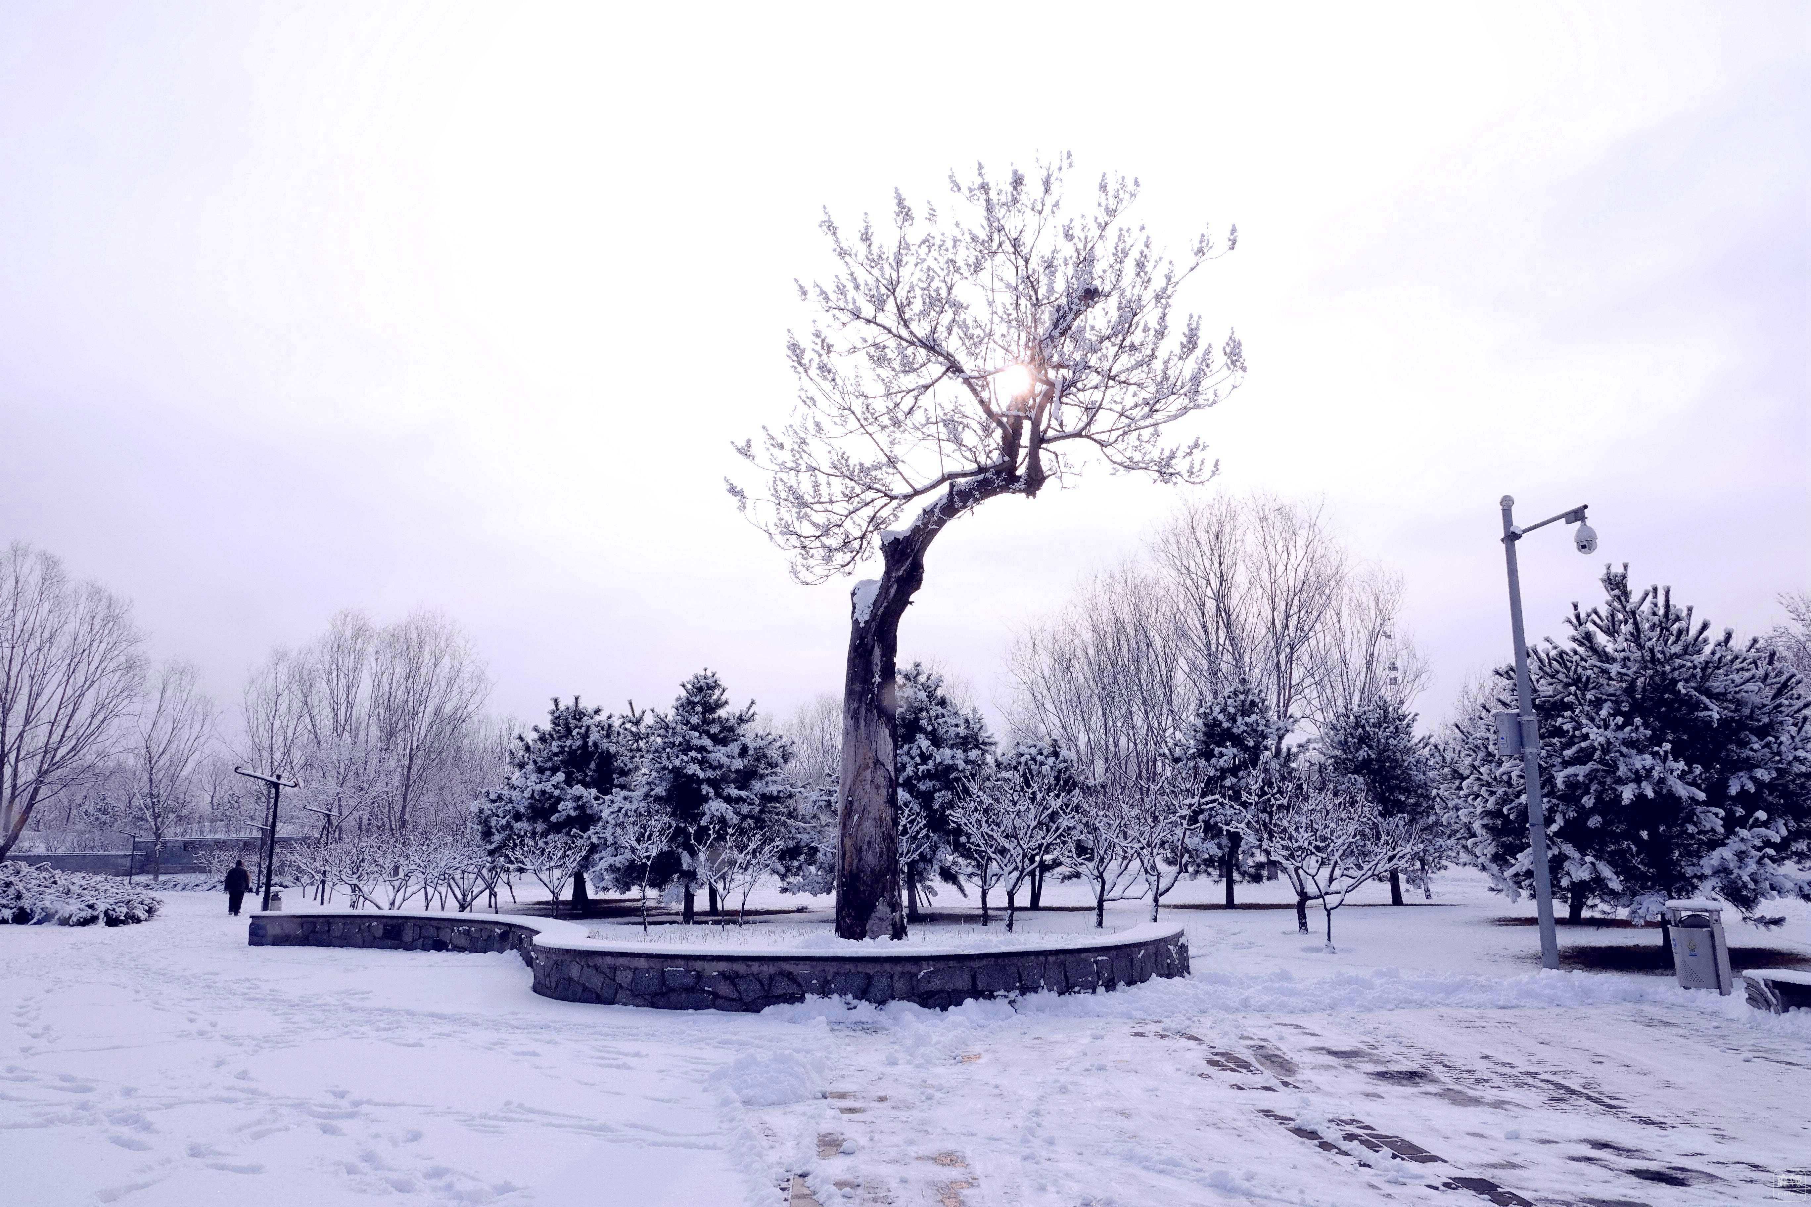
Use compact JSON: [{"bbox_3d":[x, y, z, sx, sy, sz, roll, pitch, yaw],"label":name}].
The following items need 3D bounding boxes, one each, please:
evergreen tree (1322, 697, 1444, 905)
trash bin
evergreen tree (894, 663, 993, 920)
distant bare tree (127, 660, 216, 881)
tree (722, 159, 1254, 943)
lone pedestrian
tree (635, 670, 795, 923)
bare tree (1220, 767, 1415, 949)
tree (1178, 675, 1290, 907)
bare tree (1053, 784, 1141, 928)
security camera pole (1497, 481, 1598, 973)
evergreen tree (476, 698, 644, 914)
[{"bbox_3d":[12.479,5.111,31.551,3.180,5.372,3.180,0,-12,0],"label":"evergreen tree"},{"bbox_3d":[8.475,3.680,12.903,0.360,0.978,0.500,8,-13,-34],"label":"trash bin"},{"bbox_3d":[0.260,4.004,26.064,3.177,5.503,3.177,0,-12,0],"label":"evergreen tree"},{"bbox_3d":[-48.195,10.821,79.468,5.960,14.342,5.960,0,-12,0],"label":"distant bare tree"},{"bbox_3d":[1.016,-0.999,15.131,6.359,10.060,5.405,0,-11,0],"label":"tree"},{"bbox_3d":[-20.006,8.531,36.167,0.700,1.663,0.430,2,-12,-11],"label":"lone pedestrian"},{"bbox_3d":[-3.879,3.890,24.620,3.288,5.105,3.288,0,-11,0],"label":"tree"},{"bbox_3d":[6.152,3.795,18.073,2.922,2.654,2.776,0,-11,0],"label":"bare tree"},{"bbox_3d":[7.842,4.486,28.853,2.738,5.350,2.738,0,-11,0],"label":"tree"},{"bbox_3d":[3.343,4.403,21.052,1.575,2.464,1.530,0,-12,0],"label":"bare tree"},{"bbox_3d":[8.082,1.432,14.934,0.550,6.093,1.350,4,-12,-20],"label":"security camera pole"},{"bbox_3d":[-8.243,4.782,28.775,3.978,5.059,3.978,0,-11,0],"label":"evergreen tree"}]

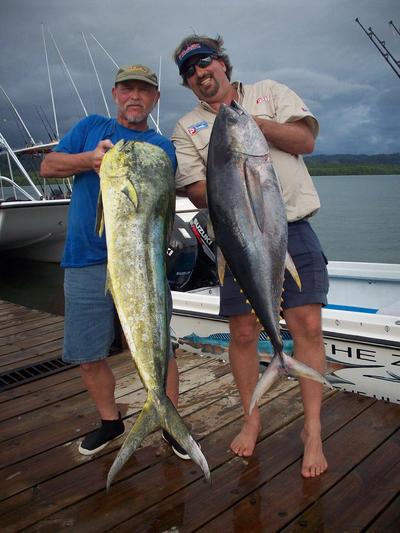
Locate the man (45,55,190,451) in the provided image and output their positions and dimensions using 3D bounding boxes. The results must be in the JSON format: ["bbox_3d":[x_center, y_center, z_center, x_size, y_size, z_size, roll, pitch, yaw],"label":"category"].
[{"bbox_3d":[-0.335,0.004,2.480,0.640,1.715,0.470,-2,9,-4],"label":"man"}]

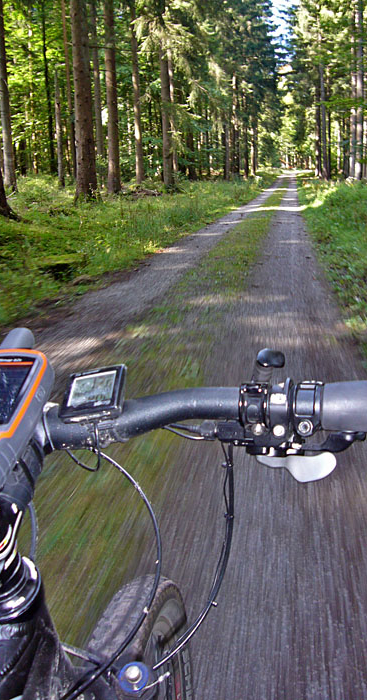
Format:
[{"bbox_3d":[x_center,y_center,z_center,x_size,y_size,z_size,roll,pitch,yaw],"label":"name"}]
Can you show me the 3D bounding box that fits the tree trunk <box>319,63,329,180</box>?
[{"bbox_3d":[9.840,-15.589,38.909,0.360,7.554,0.360,-2,17,0],"label":"tree trunk"}]

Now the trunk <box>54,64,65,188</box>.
[{"bbox_3d":[-5.311,-9.127,23.311,0.230,4.767,0.230,-2,17,0],"label":"trunk"}]

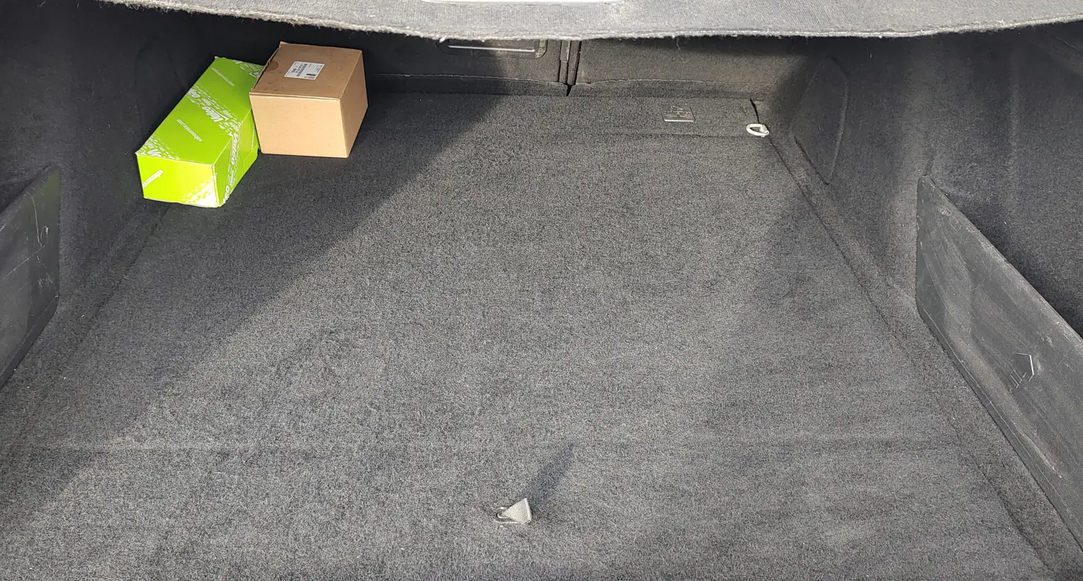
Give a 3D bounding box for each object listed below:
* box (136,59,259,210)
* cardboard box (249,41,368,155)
[{"bbox_3d":[-0.573,-0.289,1.275,0.118,0.080,0.357,7,41,-5],"label":"box"},{"bbox_3d":[-0.424,-0.353,1.340,0.153,0.115,0.200,3,42,-3],"label":"cardboard box"}]

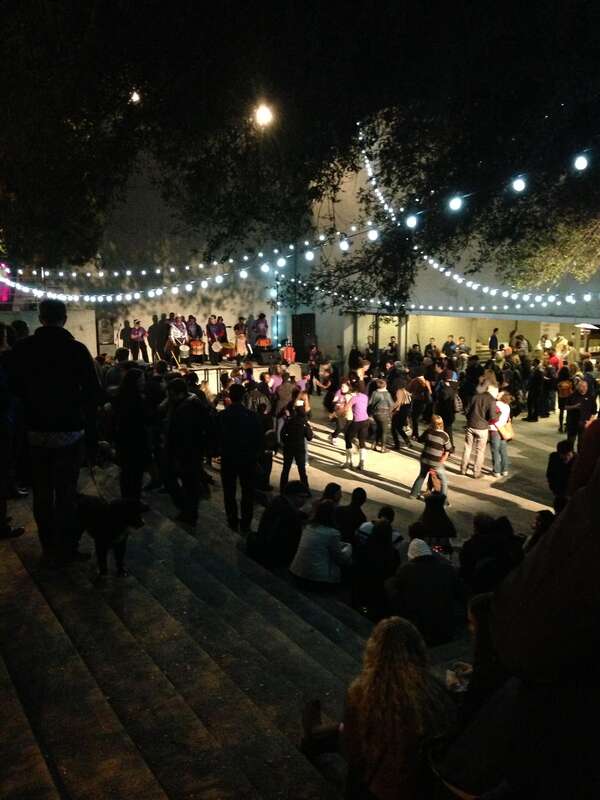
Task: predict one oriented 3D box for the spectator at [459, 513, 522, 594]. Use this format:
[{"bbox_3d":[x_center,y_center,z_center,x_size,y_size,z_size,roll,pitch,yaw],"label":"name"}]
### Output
[{"bbox_3d":[2.173,1.762,8.700,0.650,0.980,0.700,2,8,15],"label":"spectator"}]

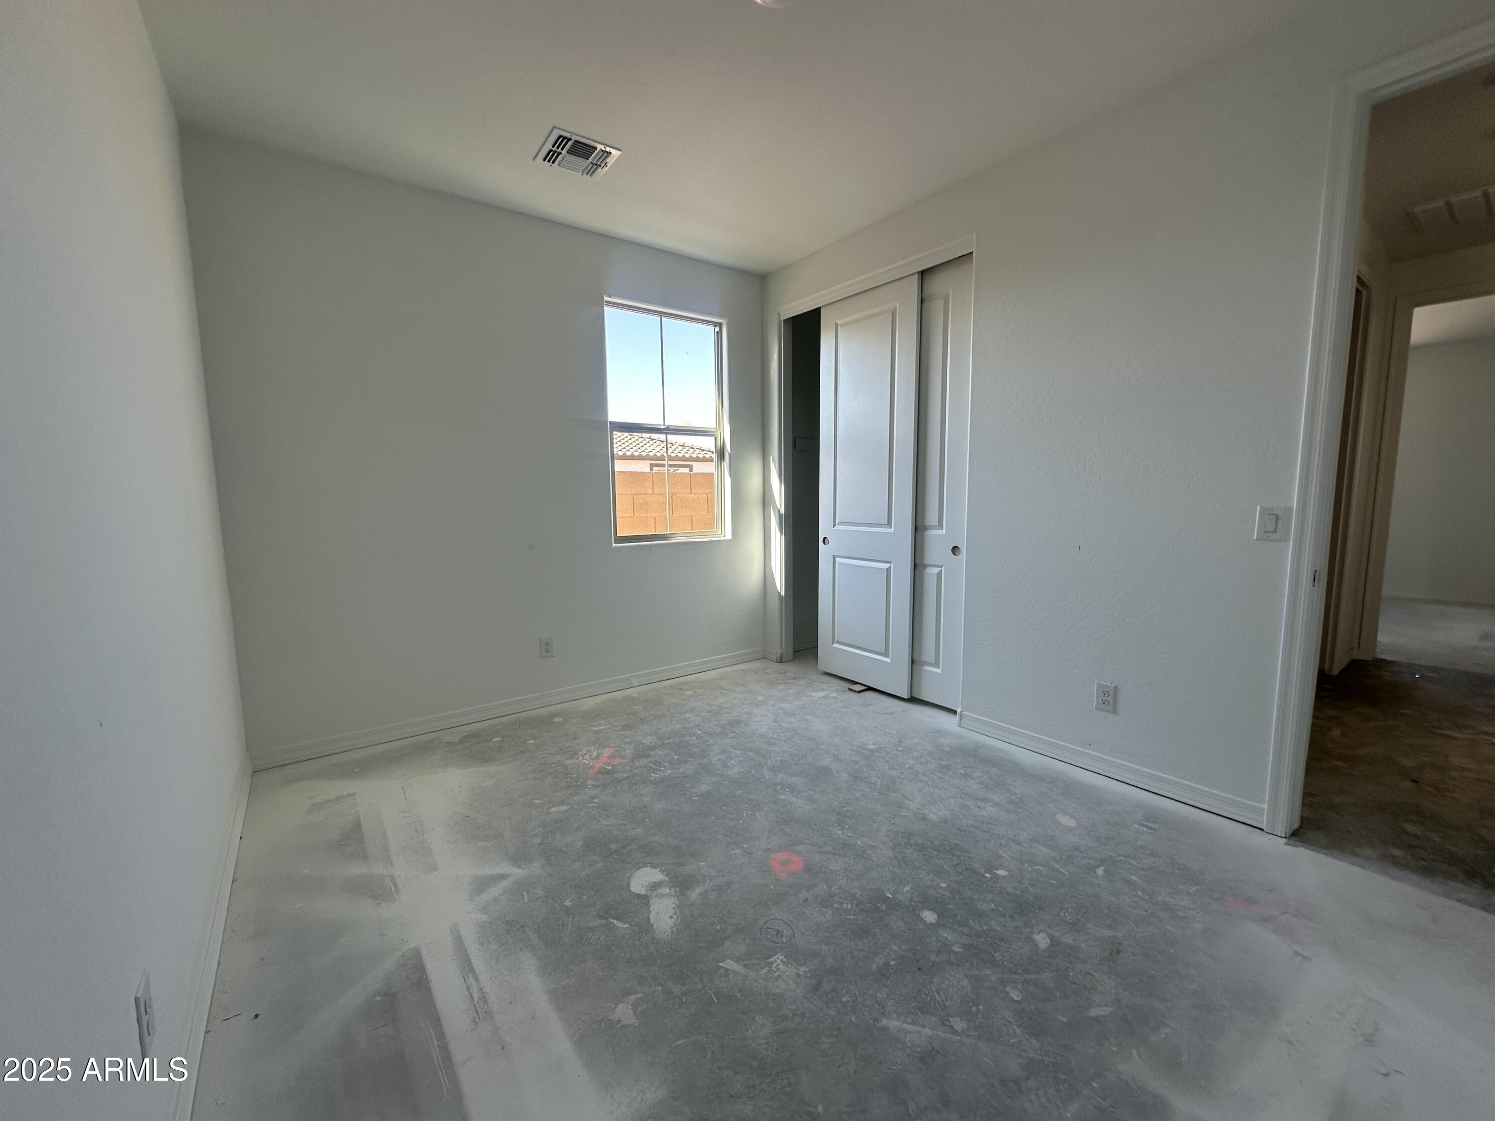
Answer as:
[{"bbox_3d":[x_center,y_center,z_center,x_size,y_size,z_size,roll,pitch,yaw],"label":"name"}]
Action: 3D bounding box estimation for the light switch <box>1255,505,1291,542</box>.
[{"bbox_3d":[1.857,-0.129,2.137,0.008,0.122,0.083,-5,8,-36],"label":"light switch"}]

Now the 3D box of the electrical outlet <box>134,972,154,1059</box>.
[{"bbox_3d":[-1.056,0.796,1.061,0.008,0.118,0.081,-5,8,-36],"label":"electrical outlet"}]

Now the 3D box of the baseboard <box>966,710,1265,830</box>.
[{"bbox_3d":[1.521,0.894,2.726,0.016,0.086,1.274,-5,8,-36],"label":"baseboard"}]

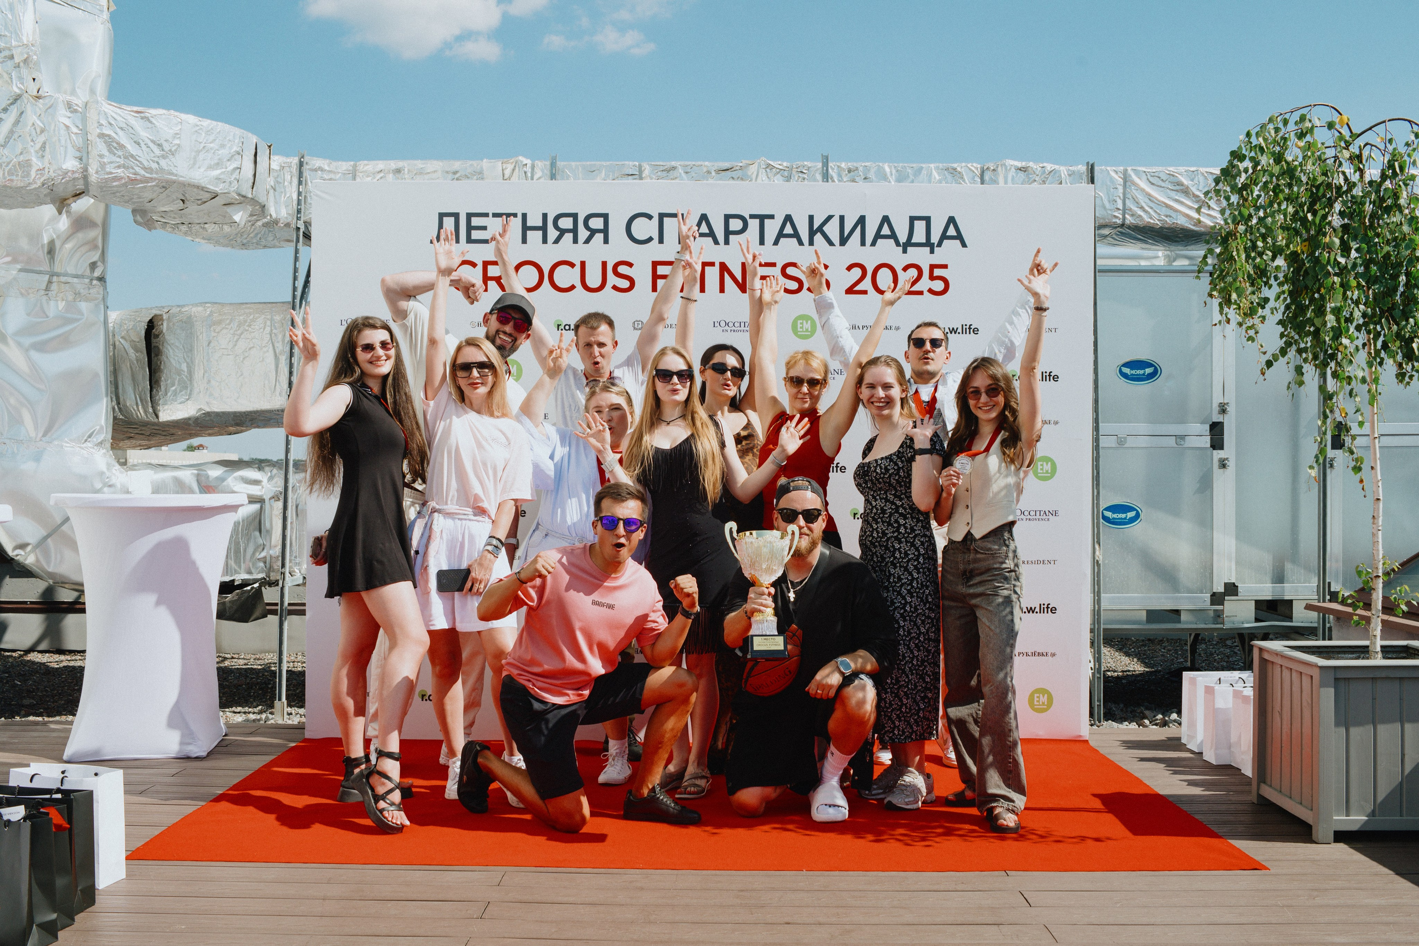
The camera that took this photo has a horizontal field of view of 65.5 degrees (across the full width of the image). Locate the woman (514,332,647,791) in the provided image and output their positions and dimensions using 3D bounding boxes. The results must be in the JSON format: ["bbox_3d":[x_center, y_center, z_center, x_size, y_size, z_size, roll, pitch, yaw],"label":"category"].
[{"bbox_3d":[-0.500,0.328,4.380,0.560,1.740,0.500,0,0,-14],"label":"woman"}]

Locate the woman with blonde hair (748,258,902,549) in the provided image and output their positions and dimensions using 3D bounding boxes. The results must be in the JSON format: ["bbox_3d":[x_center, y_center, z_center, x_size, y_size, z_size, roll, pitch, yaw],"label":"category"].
[{"bbox_3d":[0.490,0.222,4.254,0.600,1.960,0.400,1,0,2],"label":"woman with blonde hair"}]

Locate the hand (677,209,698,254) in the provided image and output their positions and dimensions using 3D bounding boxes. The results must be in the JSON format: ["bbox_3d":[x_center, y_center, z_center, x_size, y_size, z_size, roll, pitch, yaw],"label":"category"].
[{"bbox_3d":[-0.091,-1.011,4.620,0.095,0.195,0.075,1,0,-21],"label":"hand"}]

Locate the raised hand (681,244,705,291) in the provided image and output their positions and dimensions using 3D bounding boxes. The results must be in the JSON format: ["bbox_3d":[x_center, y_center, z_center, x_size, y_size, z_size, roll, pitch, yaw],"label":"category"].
[{"bbox_3d":[-0.065,-0.833,4.450,0.095,0.195,0.075,6,0,17],"label":"raised hand"}]

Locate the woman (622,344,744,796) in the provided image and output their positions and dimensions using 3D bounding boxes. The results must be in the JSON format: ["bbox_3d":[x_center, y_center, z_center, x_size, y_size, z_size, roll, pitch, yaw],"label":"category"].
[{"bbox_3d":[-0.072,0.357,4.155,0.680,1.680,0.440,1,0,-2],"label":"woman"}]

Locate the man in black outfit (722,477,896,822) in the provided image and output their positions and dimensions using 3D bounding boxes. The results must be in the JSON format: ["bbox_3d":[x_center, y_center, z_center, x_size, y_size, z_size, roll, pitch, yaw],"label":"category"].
[{"bbox_3d":[0.361,0.603,4.026,0.640,1.200,0.620,1,0,6],"label":"man in black outfit"}]

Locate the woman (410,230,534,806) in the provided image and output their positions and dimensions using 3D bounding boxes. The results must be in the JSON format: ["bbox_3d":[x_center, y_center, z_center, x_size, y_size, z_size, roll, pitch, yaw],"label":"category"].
[{"bbox_3d":[-0.870,0.145,4.094,0.480,2.090,0.420,1,0,-7],"label":"woman"}]

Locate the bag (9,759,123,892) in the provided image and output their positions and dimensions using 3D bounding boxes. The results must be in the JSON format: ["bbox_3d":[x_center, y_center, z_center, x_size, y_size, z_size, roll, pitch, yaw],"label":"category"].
[{"bbox_3d":[-1.875,1.025,3.230,0.315,0.320,0.100,1,0,15],"label":"bag"}]

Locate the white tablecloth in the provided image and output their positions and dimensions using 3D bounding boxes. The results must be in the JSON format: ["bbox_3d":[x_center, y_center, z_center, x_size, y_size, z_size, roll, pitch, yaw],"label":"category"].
[{"bbox_3d":[-2.463,0.650,4.845,0.800,1.100,0.800,0,0,0],"label":"white tablecloth"}]

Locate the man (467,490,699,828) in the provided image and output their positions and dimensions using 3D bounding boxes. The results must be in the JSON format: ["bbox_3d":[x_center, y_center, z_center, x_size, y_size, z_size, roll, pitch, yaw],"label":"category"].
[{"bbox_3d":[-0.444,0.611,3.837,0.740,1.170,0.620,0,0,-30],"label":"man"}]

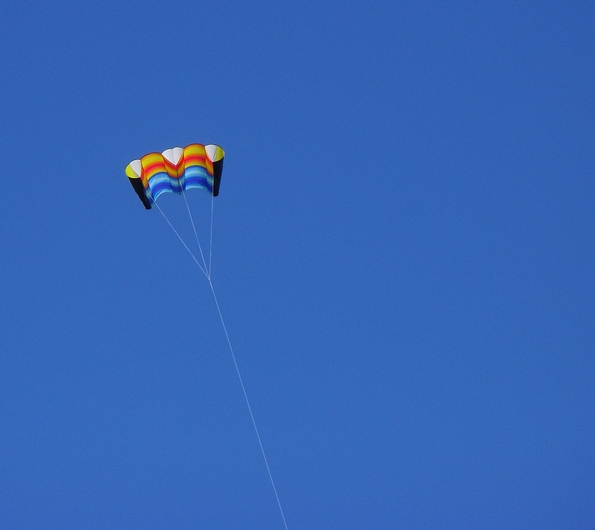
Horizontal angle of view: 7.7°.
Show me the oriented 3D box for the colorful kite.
[{"bbox_3d":[-1.563,-1.165,58.000,1.322,0.314,0.851,-12,-32,0],"label":"colorful kite"}]

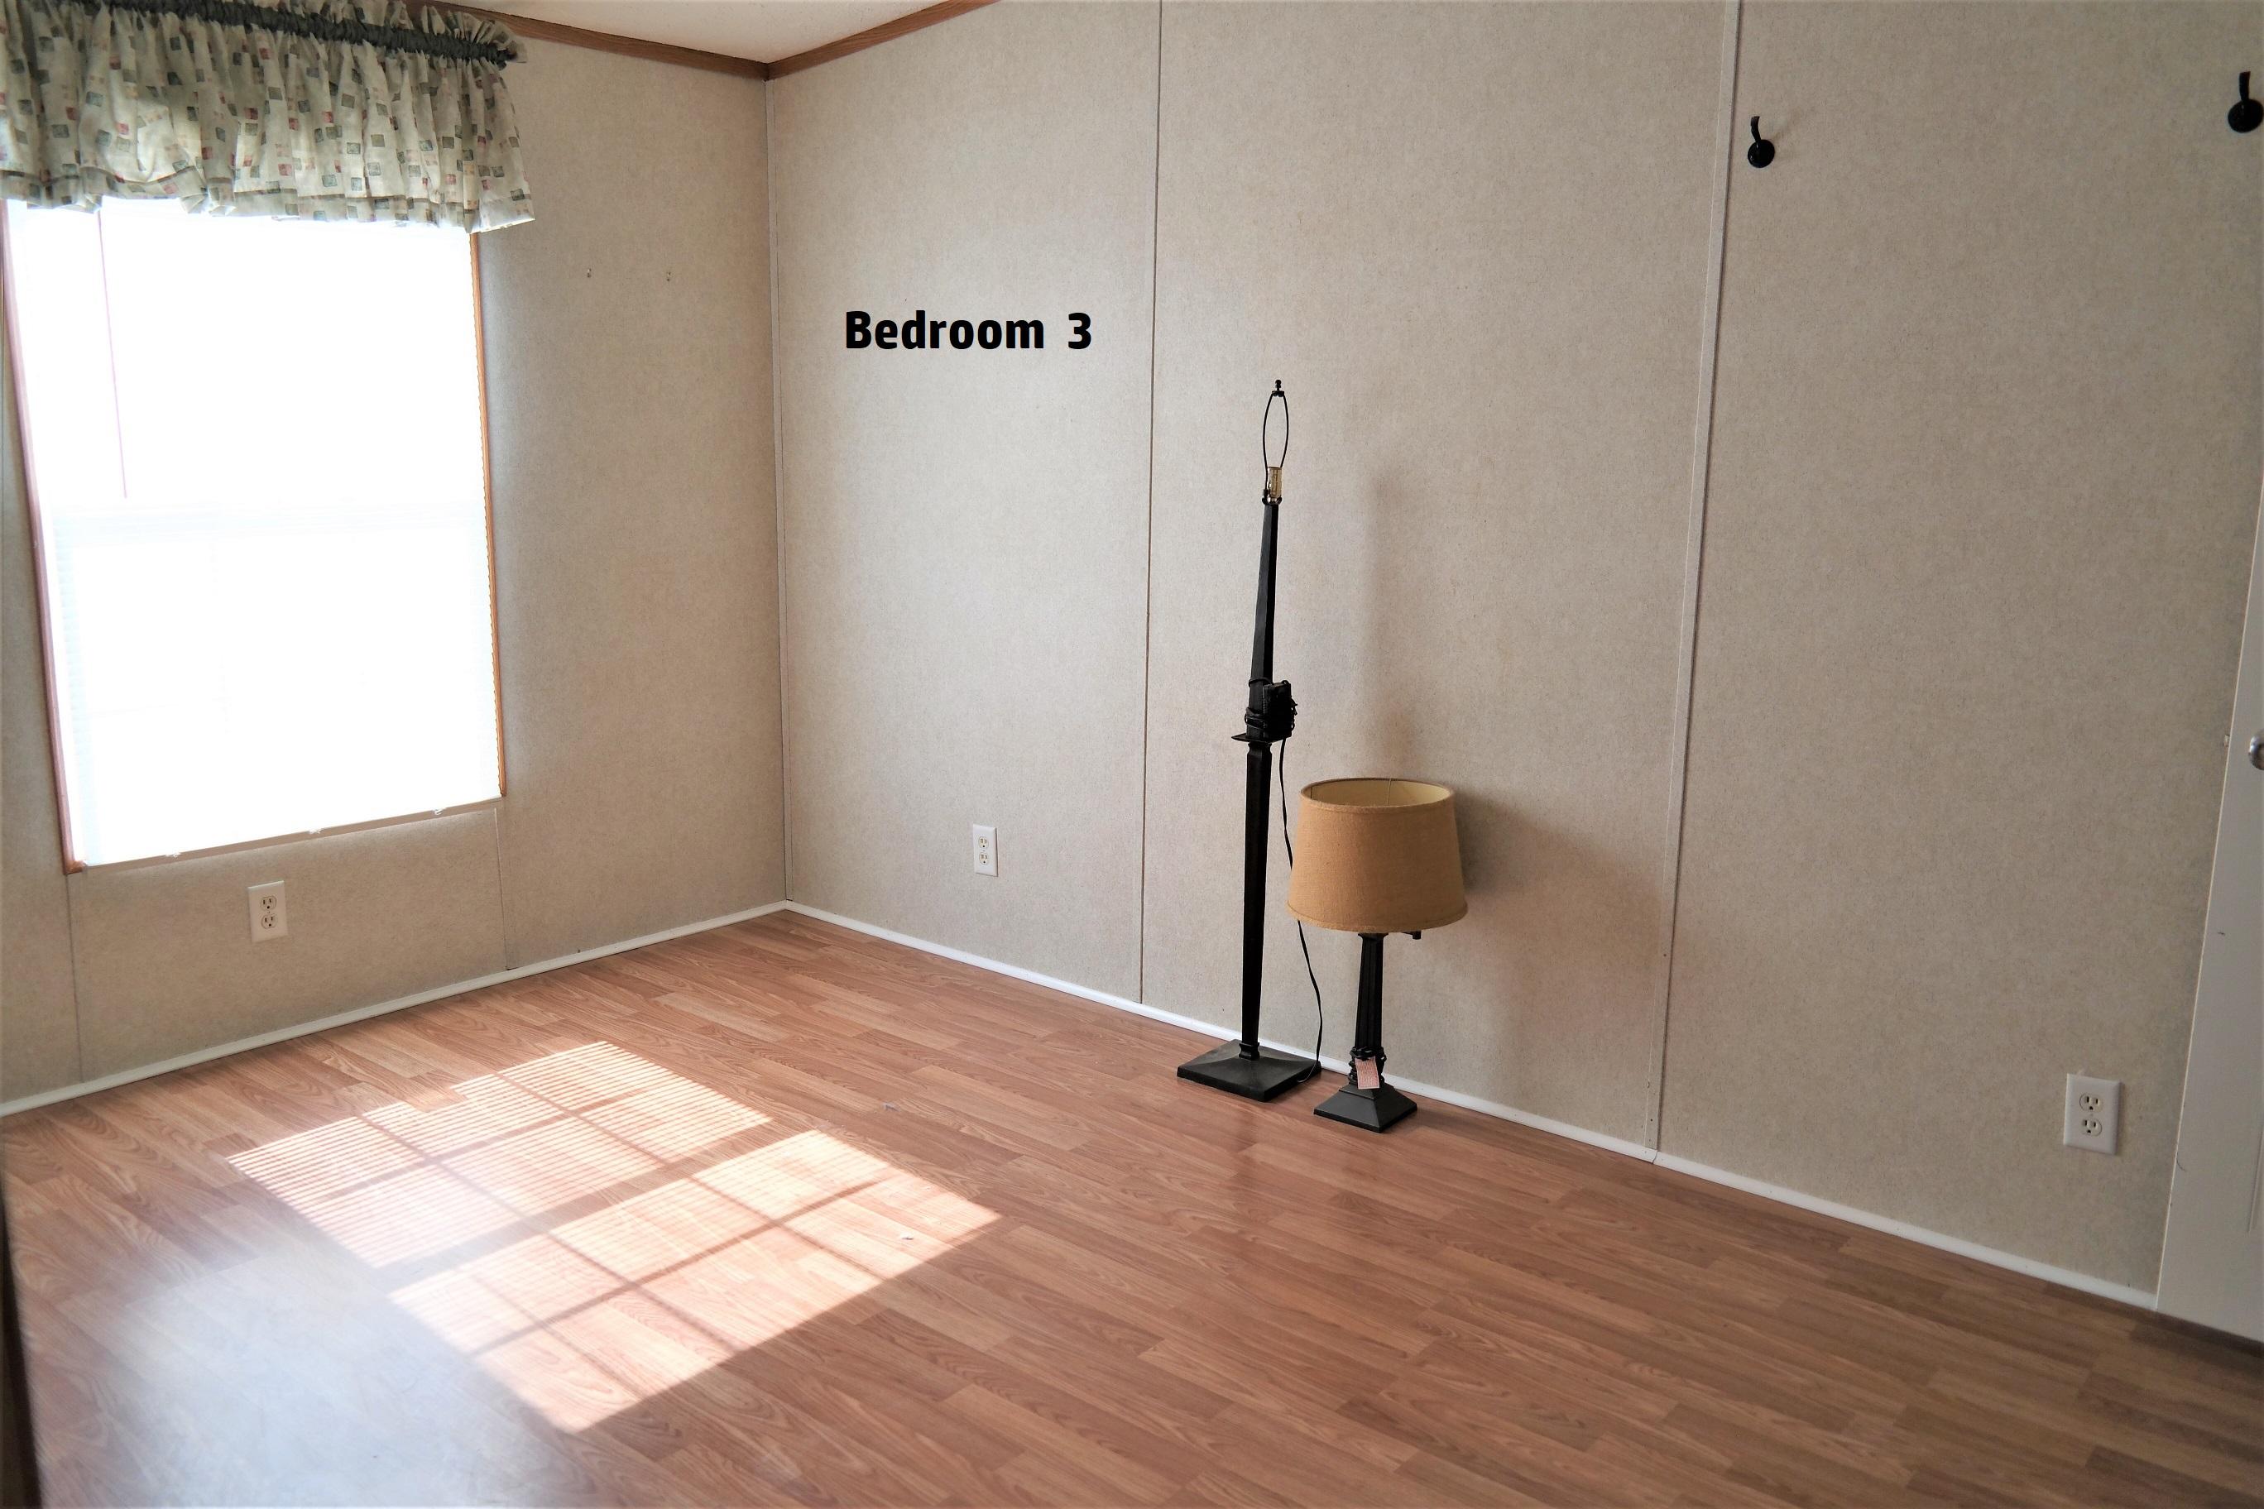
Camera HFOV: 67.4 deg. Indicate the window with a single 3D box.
[{"bbox_3d":[-1.742,-0.467,3.470,0.090,1.274,0.915,10,14,39],"label":"window"}]

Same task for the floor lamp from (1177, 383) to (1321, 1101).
[{"bbox_3d":[0.252,-0.026,3.344,0.215,1.382,0.215,10,14,39],"label":"floor lamp"}]

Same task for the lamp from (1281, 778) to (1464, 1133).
[{"bbox_3d":[0.454,0.378,3.221,0.335,0.640,0.335,1,11,0],"label":"lamp"}]

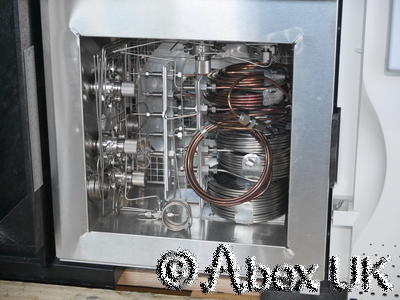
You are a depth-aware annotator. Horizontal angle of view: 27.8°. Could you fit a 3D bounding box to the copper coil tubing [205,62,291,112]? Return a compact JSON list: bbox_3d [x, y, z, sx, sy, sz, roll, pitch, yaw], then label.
[{"bbox_3d":[0.066,-0.088,1.123,0.118,0.043,0.118,3,18,10],"label":"copper coil tubing"}]

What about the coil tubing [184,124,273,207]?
[{"bbox_3d":[0.037,0.021,1.080,0.116,0.116,0.020,3,18,10],"label":"coil tubing"}]

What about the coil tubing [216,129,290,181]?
[{"bbox_3d":[0.077,-0.006,1.144,0.106,0.069,0.106,3,18,10],"label":"coil tubing"}]

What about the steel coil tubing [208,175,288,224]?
[{"bbox_3d":[0.070,0.062,1.167,0.115,0.050,0.115,3,18,10],"label":"steel coil tubing"}]

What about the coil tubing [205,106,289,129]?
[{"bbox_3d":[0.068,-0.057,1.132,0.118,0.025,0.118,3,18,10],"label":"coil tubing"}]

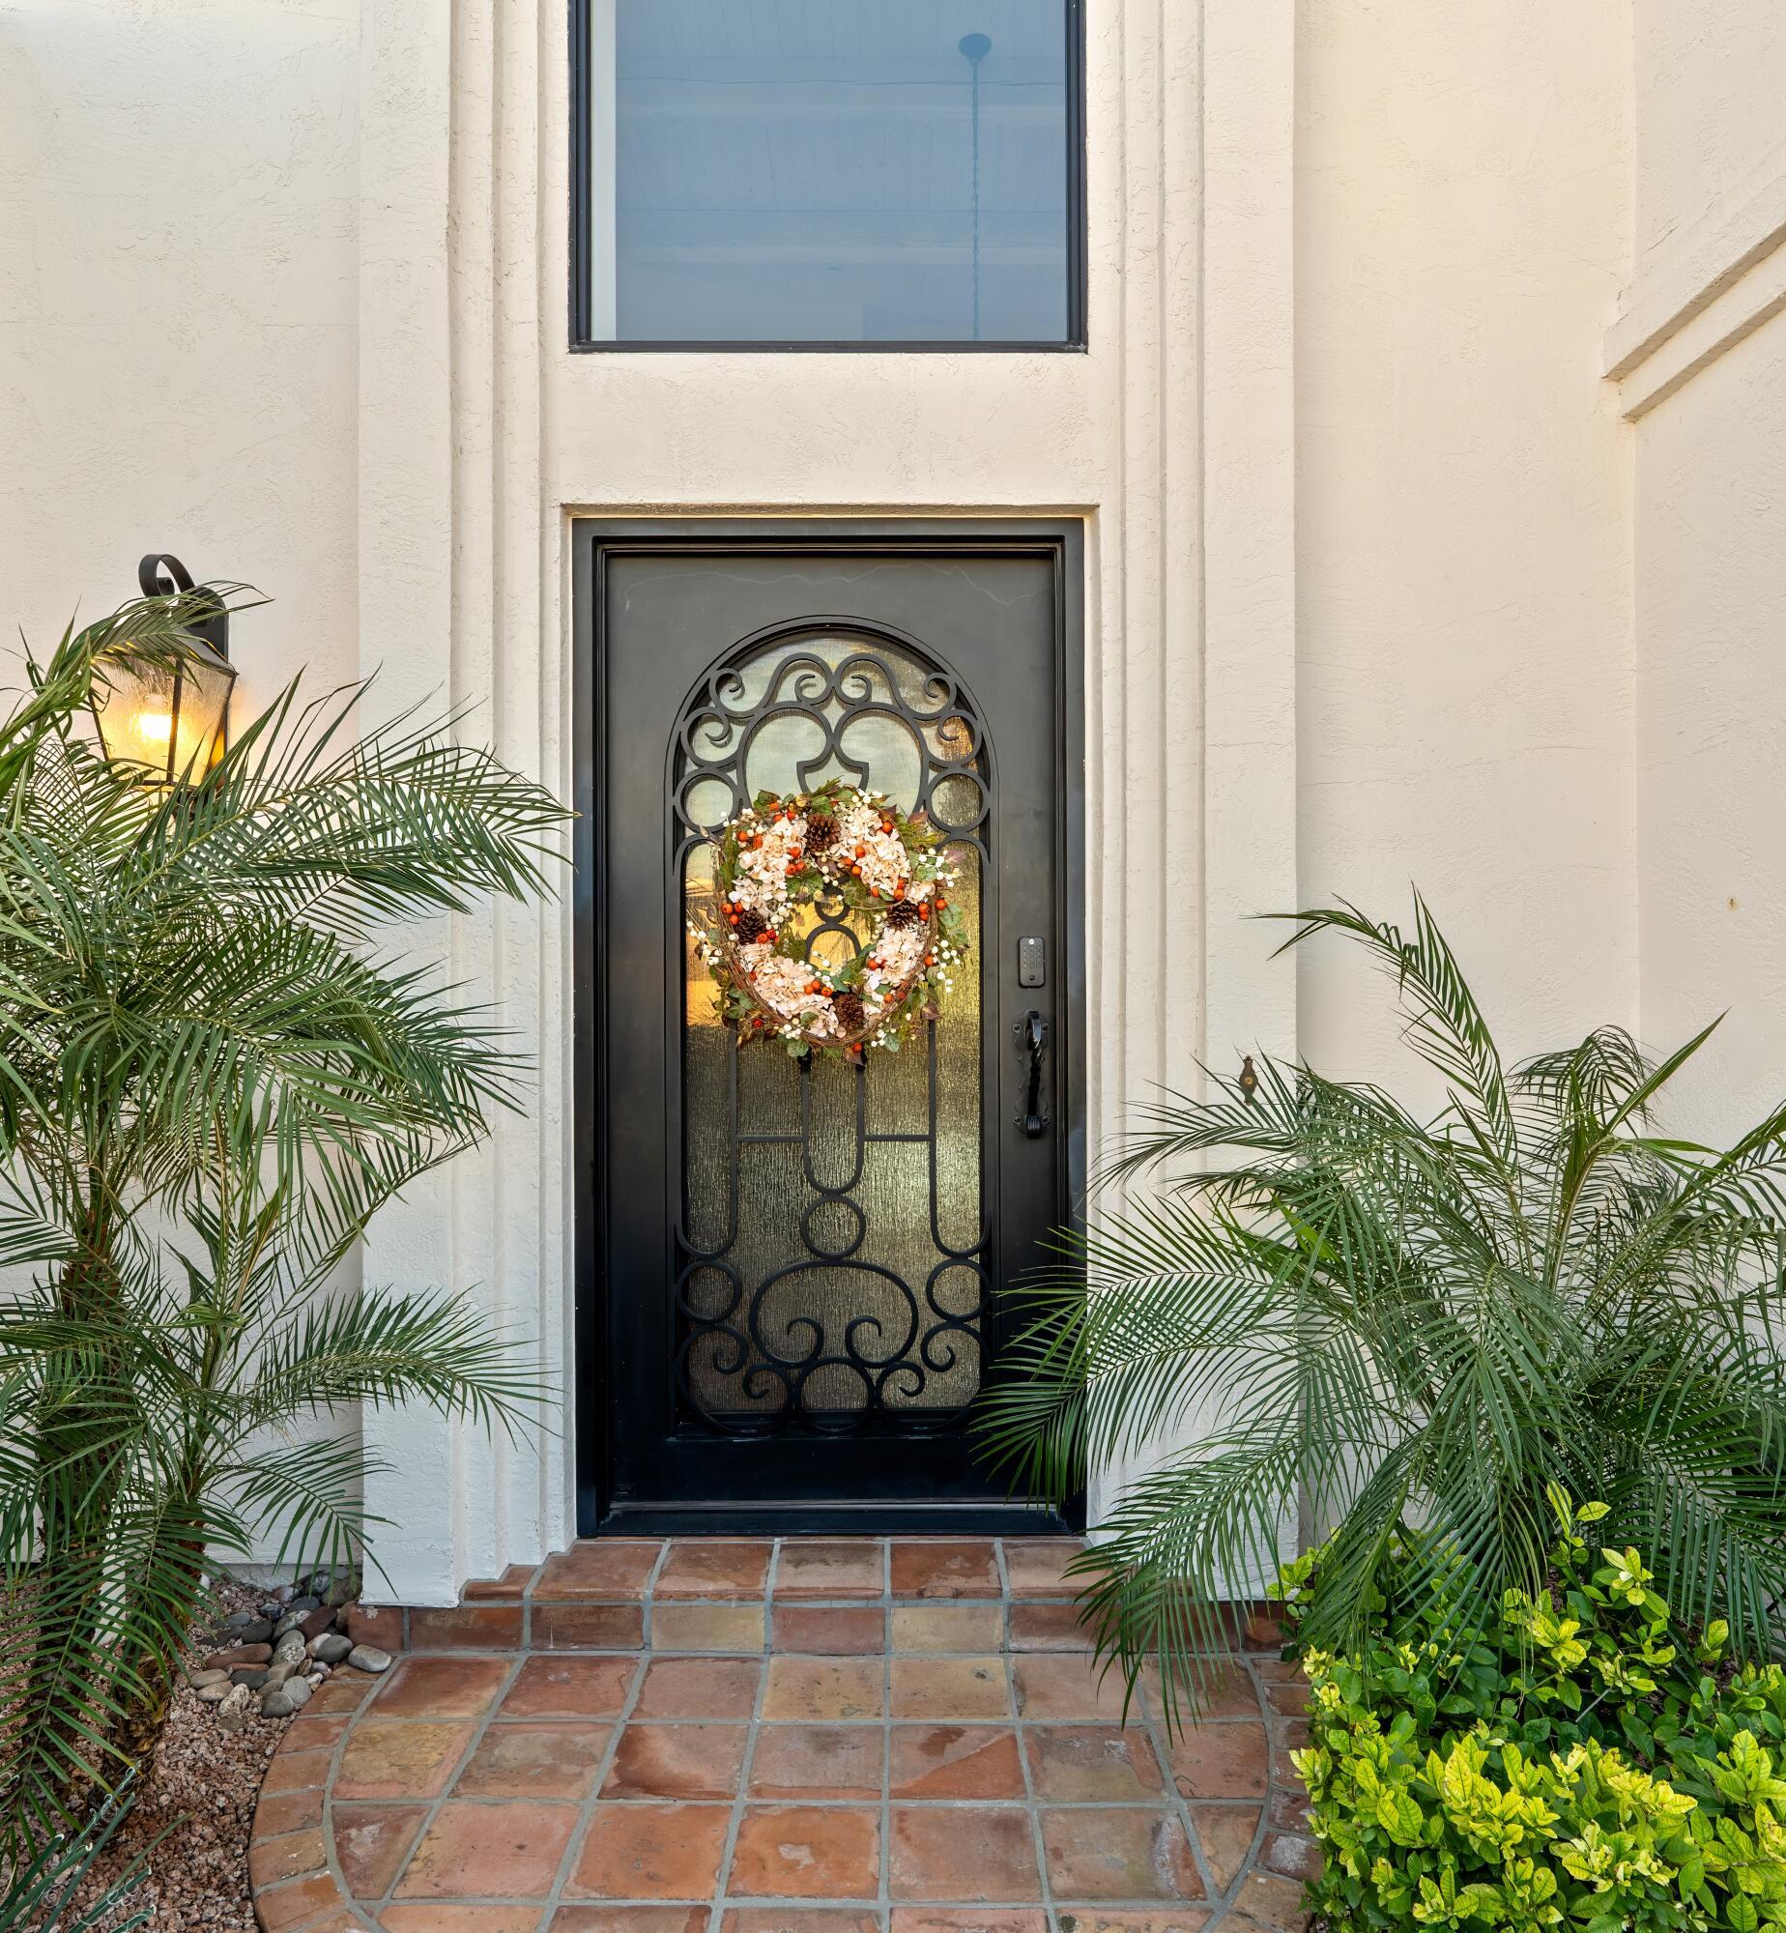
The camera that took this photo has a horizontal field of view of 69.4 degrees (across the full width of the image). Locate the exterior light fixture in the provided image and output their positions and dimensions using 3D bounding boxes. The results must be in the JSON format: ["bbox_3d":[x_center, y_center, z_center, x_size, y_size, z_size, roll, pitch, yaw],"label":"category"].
[{"bbox_3d":[-1.418,-0.558,2.530,0.180,0.480,0.260,0,0,0],"label":"exterior light fixture"}]

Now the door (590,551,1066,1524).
[{"bbox_3d":[-0.128,0.127,2.690,1.035,2.070,0.150,0,0,0],"label":"door"}]

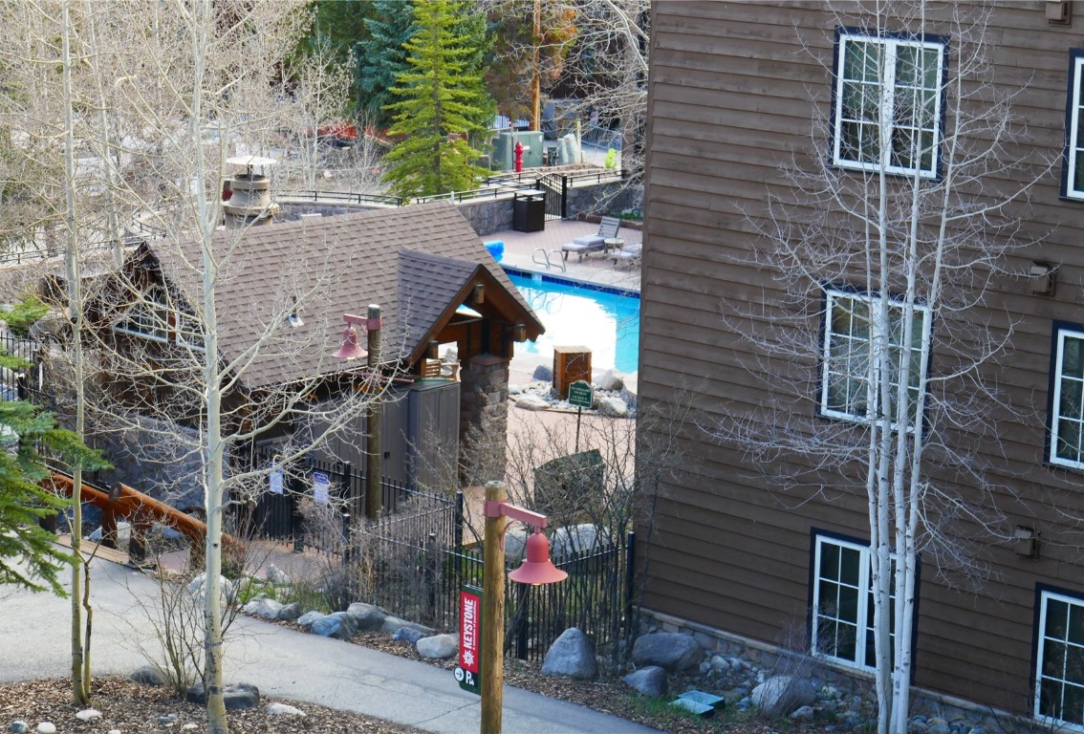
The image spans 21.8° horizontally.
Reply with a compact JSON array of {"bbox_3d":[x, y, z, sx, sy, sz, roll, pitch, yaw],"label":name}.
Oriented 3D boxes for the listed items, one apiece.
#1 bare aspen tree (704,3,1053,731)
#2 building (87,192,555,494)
[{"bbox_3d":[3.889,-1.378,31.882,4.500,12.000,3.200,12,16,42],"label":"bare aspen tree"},{"bbox_3d":[-3.727,-0.190,44.934,4.900,4.350,6.500,12,16,42],"label":"building"}]

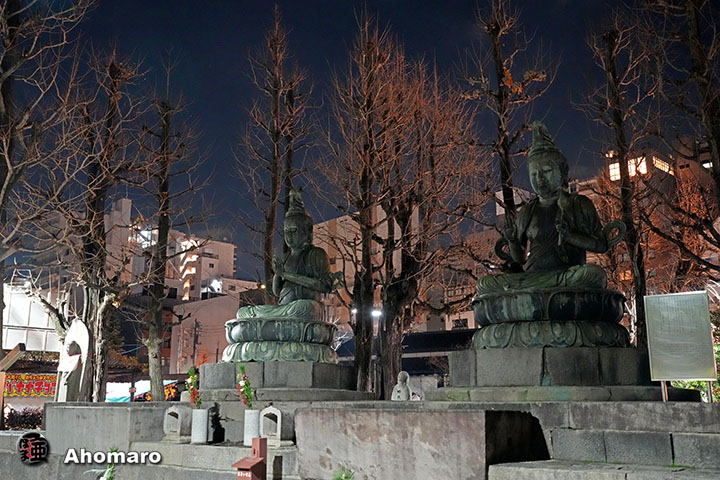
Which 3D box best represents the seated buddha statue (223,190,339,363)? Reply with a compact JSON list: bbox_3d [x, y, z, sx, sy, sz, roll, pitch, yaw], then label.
[{"bbox_3d":[-1.277,0.572,11.290,1.870,2.990,1.850,-11,-17,40],"label":"seated buddha statue"}]

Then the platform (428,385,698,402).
[{"bbox_3d":[2.328,1.850,8.125,2.940,0.170,2.940,-11,-17,40],"label":"platform"}]

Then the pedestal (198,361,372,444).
[{"bbox_3d":[-1.277,2.526,10.840,2.800,1.030,2.800,-11,-17,40],"label":"pedestal"}]

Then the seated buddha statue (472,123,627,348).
[{"bbox_3d":[2.328,-0.055,8.564,1.870,2.990,1.850,-11,-17,40],"label":"seated buddha statue"}]

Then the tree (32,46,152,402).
[{"bbox_3d":[-6.165,-0.317,15.671,2.800,8.850,2.700,0,-13,0],"label":"tree"}]

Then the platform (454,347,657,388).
[{"bbox_3d":[2.328,1.587,8.186,2.400,0.380,2.400,-11,-17,40],"label":"platform"}]

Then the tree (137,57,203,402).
[{"bbox_3d":[-4.493,-0.201,15.952,1.700,8.750,1.700,0,-13,0],"label":"tree"}]

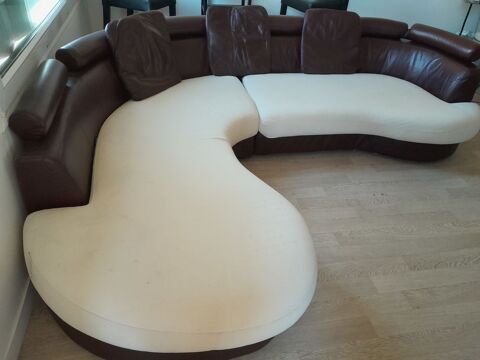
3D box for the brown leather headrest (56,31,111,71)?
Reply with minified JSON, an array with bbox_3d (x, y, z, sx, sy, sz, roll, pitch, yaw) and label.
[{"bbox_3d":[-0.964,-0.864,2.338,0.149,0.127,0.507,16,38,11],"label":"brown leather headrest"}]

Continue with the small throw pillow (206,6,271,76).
[{"bbox_3d":[-0.015,-1.154,3.016,0.536,0.529,0.142,-7,26,-18],"label":"small throw pillow"}]

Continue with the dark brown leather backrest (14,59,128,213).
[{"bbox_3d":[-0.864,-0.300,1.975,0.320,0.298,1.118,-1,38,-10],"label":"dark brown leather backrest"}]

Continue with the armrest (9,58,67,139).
[{"bbox_3d":[-0.921,-0.420,1.721,0.134,0.131,0.730,-3,38,-13],"label":"armrest"}]

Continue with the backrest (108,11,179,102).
[{"bbox_3d":[-0.662,-0.908,2.596,0.149,0.522,0.492,12,35,31],"label":"backrest"}]

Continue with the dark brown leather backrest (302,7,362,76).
[{"bbox_3d":[0.819,-1.248,3.277,0.514,0.529,0.142,-1,25,-10],"label":"dark brown leather backrest"}]

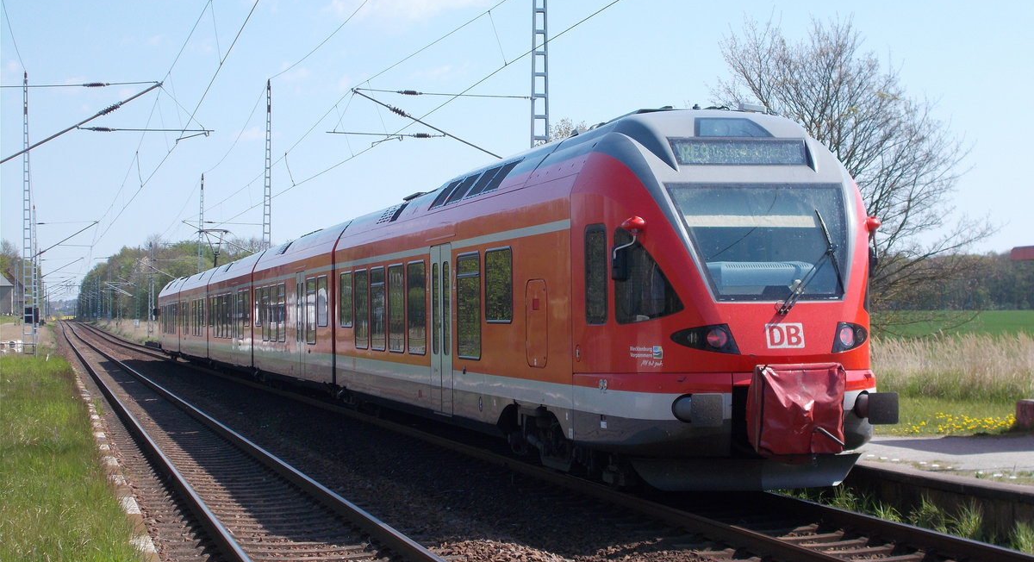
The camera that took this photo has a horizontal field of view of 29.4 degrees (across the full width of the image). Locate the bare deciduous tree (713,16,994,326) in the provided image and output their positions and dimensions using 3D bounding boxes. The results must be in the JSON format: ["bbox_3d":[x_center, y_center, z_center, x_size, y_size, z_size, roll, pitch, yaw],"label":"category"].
[{"bbox_3d":[8.700,-2.250,53.000,8.500,9.800,8.200,0,-1,0],"label":"bare deciduous tree"}]

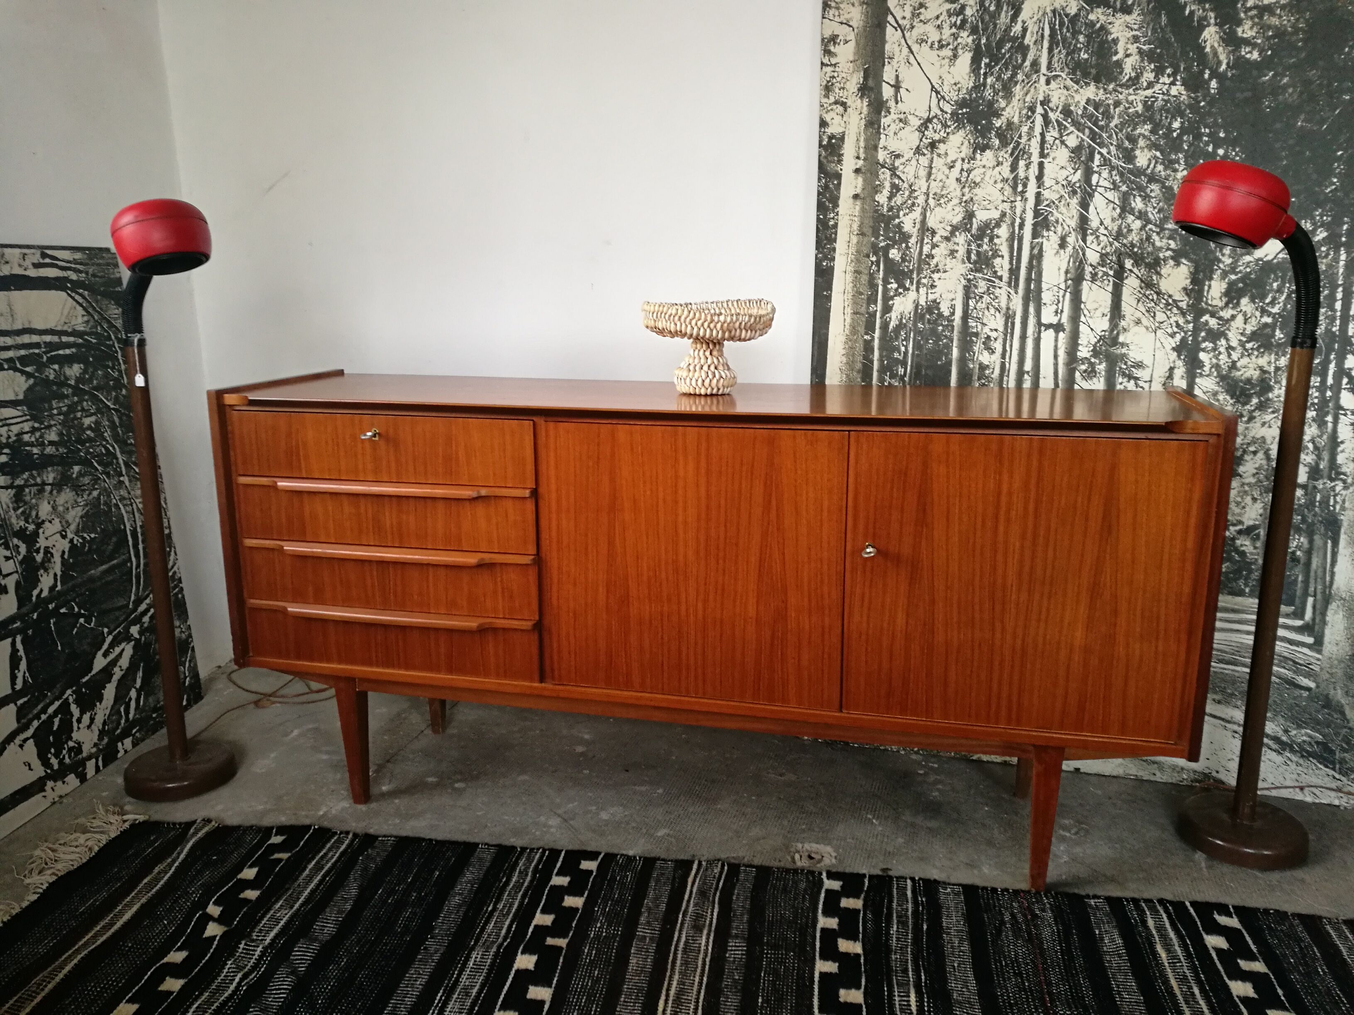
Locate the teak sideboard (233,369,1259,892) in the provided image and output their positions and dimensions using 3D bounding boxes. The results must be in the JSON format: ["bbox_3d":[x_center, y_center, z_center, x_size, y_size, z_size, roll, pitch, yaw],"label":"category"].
[{"bbox_3d":[0.031,0.192,2.078,1.770,0.848,0.446,3,12,14],"label":"teak sideboard"}]

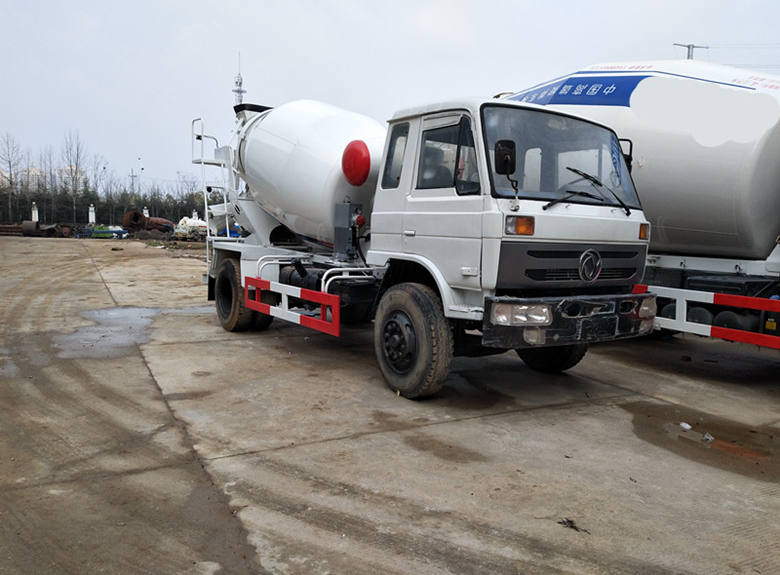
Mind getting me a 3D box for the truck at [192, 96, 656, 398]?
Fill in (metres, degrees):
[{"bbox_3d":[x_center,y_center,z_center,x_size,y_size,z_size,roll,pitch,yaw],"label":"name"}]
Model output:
[{"bbox_3d":[-0.368,-1.024,7.715,2.505,3.535,7.221,-2,7,-37],"label":"truck"}]

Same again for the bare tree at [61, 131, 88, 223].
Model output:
[{"bbox_3d":[-33.147,-11.115,61.485,2.963,10.608,2.963,2,6,0],"label":"bare tree"}]

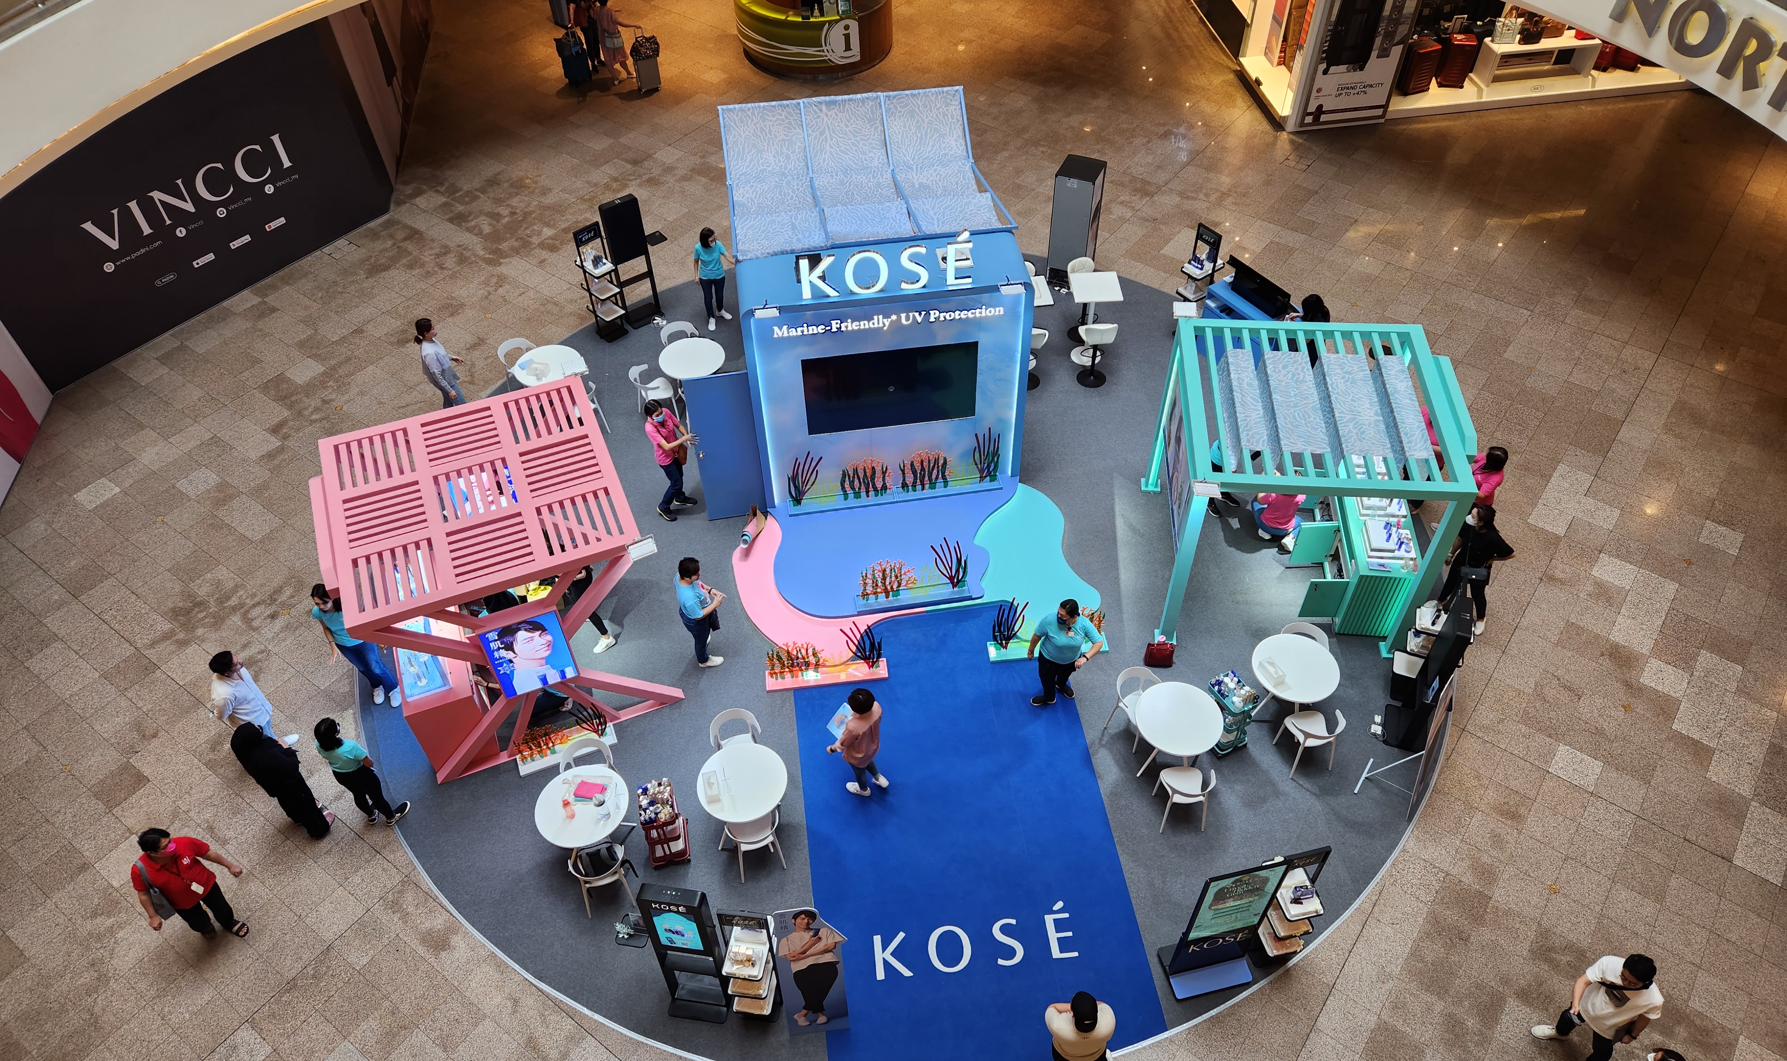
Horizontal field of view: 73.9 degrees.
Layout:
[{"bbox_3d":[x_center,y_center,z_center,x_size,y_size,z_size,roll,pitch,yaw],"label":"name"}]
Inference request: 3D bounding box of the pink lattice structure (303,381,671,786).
[{"bbox_3d":[-3.862,0.467,11.648,2.650,2.400,2.470,-18,48,-15],"label":"pink lattice structure"}]

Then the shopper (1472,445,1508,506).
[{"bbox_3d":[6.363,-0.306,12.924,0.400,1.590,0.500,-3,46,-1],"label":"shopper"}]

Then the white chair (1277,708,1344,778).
[{"bbox_3d":[3.944,1.950,11.206,0.530,0.760,0.510,-9,47,-7],"label":"white chair"}]

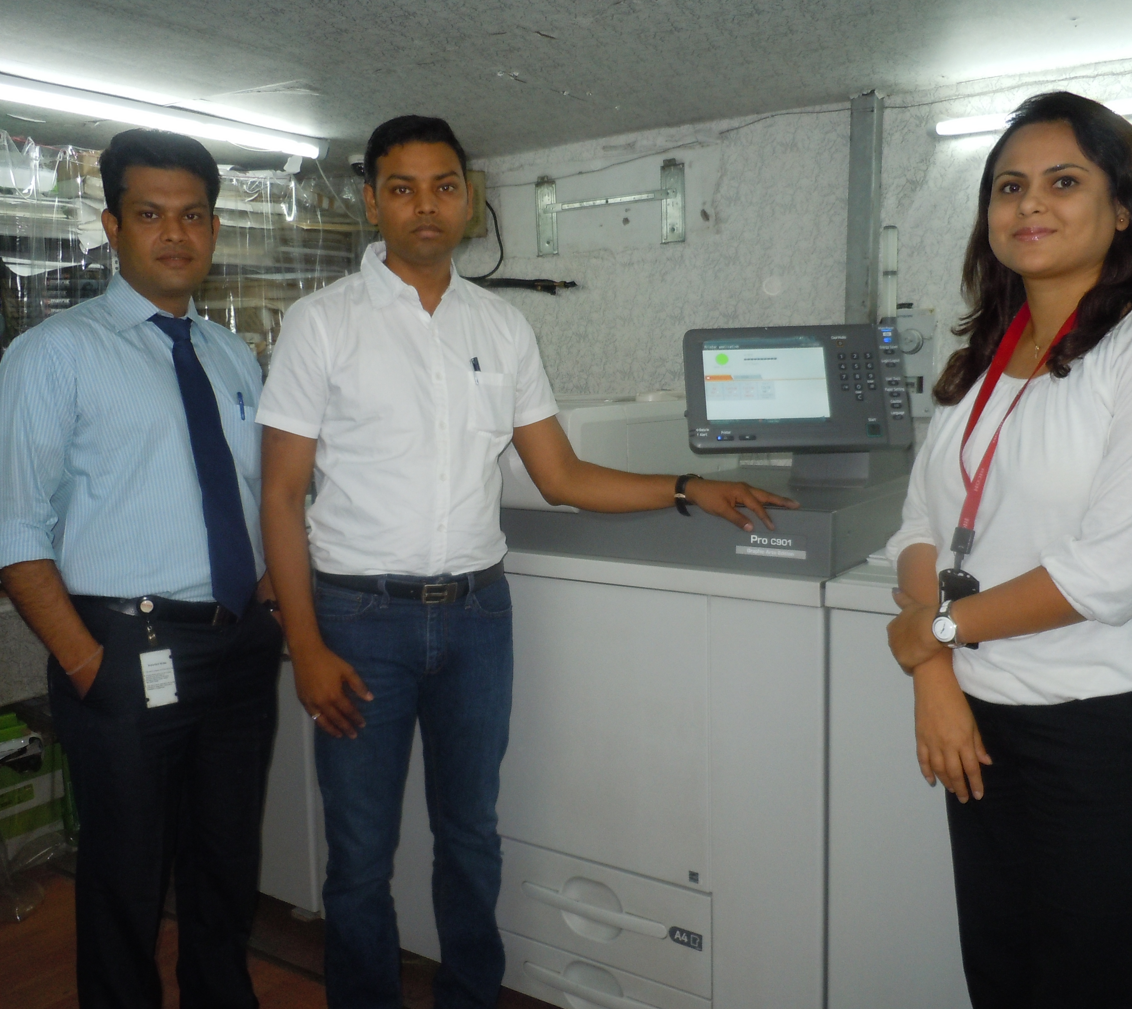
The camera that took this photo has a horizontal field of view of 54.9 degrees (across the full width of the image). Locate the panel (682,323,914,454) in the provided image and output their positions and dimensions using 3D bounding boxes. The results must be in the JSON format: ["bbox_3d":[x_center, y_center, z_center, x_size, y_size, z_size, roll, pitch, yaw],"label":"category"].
[{"bbox_3d":[0.405,-0.207,1.936,0.394,0.236,0.048,-1,-20,1],"label":"panel"}]

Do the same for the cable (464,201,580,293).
[{"bbox_3d":[-0.177,-0.855,3.604,0.478,0.327,0.060,4,10,33],"label":"cable"}]

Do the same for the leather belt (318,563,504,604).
[{"bbox_3d":[-0.250,0.108,1.740,0.320,0.048,0.240,-5,9,-26],"label":"leather belt"}]

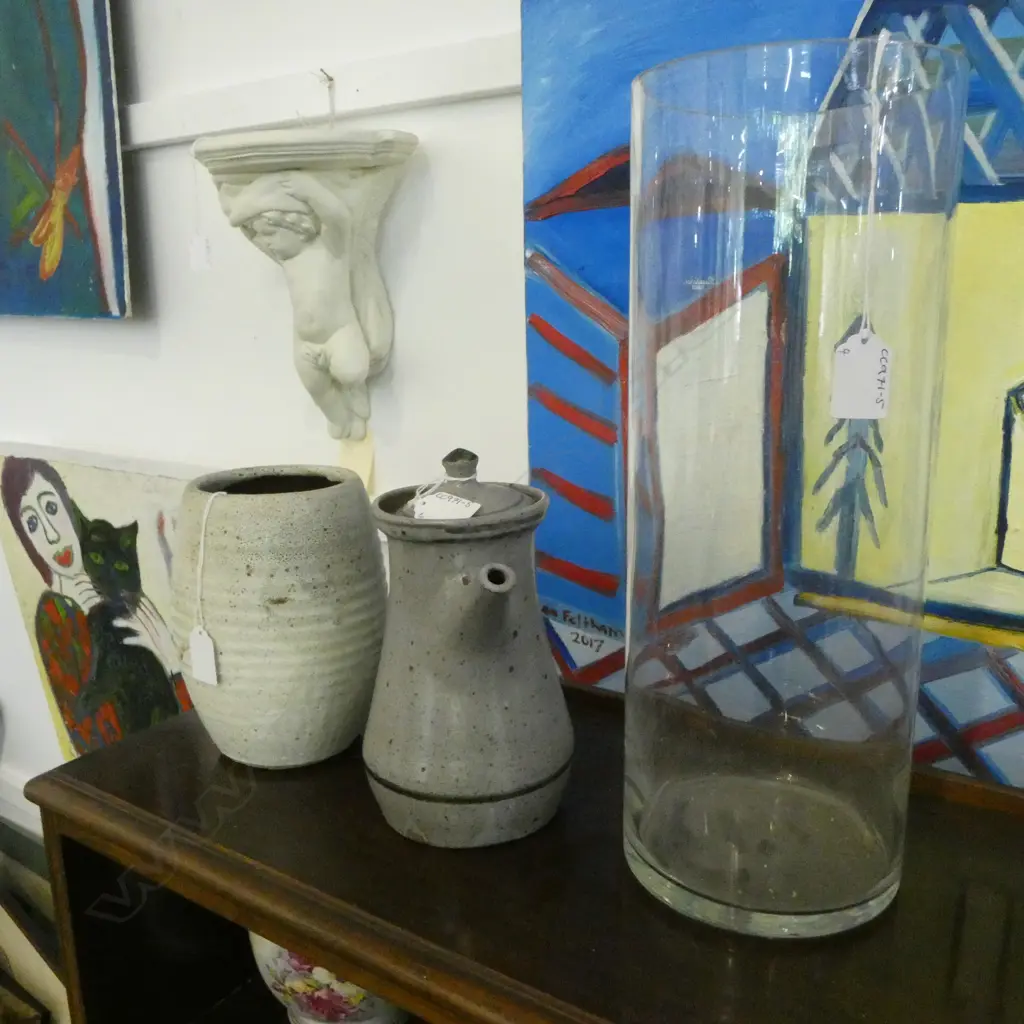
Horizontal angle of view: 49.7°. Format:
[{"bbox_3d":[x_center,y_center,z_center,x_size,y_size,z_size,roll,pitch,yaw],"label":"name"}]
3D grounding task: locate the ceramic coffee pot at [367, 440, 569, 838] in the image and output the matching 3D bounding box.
[{"bbox_3d":[-0.030,0.074,0.683,0.131,0.227,0.158,-4,13,-16],"label":"ceramic coffee pot"}]

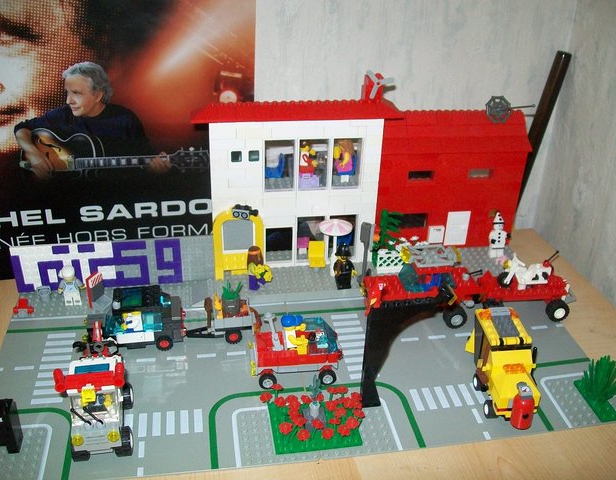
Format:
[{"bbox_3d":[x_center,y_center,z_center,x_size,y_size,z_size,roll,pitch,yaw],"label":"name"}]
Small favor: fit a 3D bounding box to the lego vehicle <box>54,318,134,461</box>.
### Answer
[{"bbox_3d":[-0.155,0.109,0.492,0.048,0.061,0.082,-5,31,-12],"label":"lego vehicle"}]

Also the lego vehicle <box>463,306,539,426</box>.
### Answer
[{"bbox_3d":[0.156,0.101,0.524,0.041,0.052,0.096,0,29,-4],"label":"lego vehicle"}]

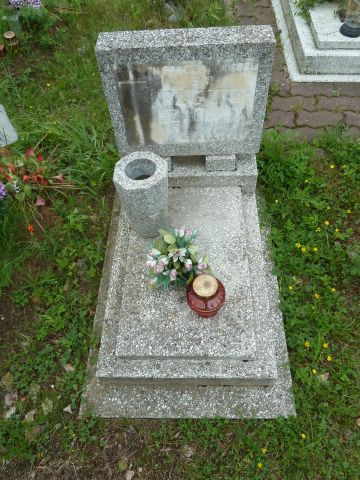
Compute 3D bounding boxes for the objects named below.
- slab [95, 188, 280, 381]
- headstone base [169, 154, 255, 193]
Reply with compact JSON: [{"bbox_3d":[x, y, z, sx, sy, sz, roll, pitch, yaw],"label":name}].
[{"bbox_3d":[0.026,0.124,1.221,0.535,0.117,0.696,-1,58,3],"label":"slab"},{"bbox_3d":[0.029,-0.264,1.283,0.480,0.099,0.177,-1,58,3],"label":"headstone base"}]

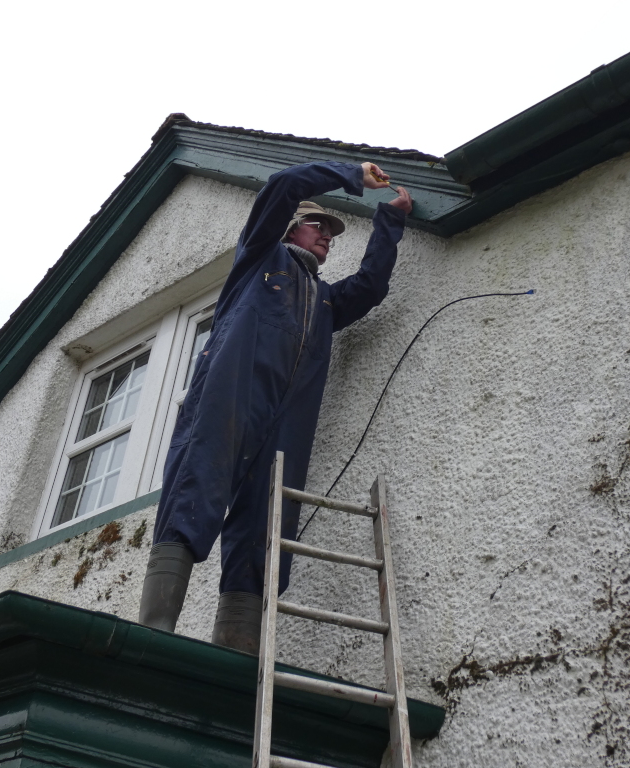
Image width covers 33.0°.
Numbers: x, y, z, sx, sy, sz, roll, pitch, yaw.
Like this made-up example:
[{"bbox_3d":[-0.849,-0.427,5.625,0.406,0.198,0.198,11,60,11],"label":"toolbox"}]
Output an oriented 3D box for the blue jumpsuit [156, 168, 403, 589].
[{"bbox_3d":[-0.075,-0.045,3.266,0.530,1.490,0.620,-25,-47,37],"label":"blue jumpsuit"}]

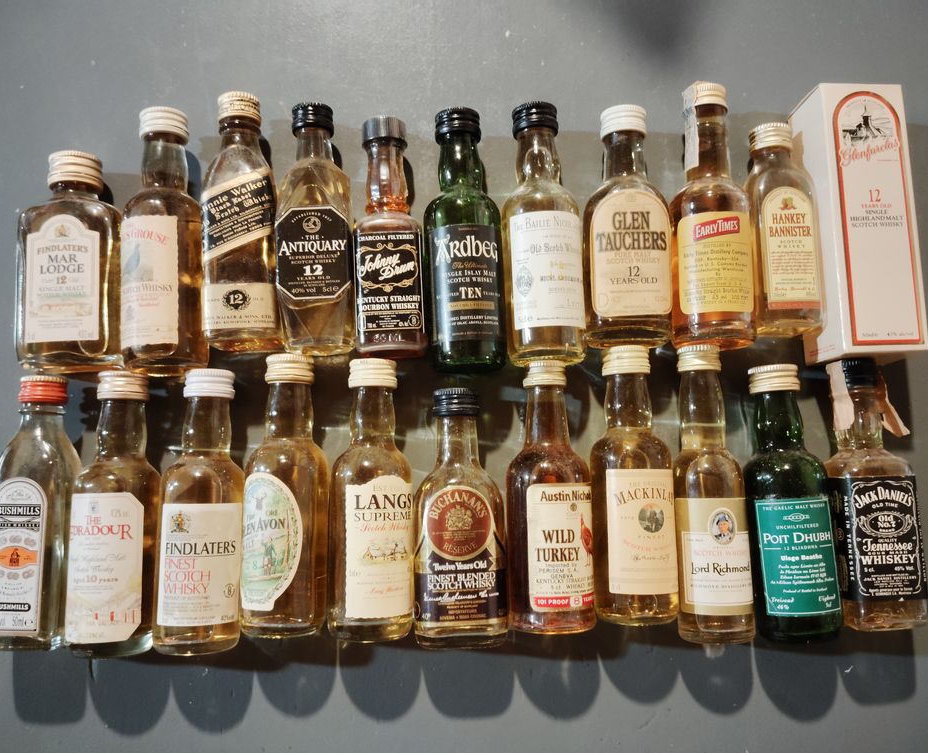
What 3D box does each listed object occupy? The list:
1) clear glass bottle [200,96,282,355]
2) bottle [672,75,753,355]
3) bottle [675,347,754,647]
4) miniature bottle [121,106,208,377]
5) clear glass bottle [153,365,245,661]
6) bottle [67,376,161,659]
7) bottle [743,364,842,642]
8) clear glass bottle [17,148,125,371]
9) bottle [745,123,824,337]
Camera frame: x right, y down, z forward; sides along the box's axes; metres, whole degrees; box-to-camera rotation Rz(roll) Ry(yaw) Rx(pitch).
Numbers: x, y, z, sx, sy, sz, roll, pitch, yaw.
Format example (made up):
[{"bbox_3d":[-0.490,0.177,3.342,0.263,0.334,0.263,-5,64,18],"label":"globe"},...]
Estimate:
[{"bbox_3d":[-0.099,-0.070,0.363,0.031,0.031,0.114,-3,82,-1],"label":"clear glass bottle"},{"bbox_3d":[0.112,-0.073,0.366,0.033,0.032,0.119,1,82,-1],"label":"bottle"},{"bbox_3d":[0.106,0.049,0.348,0.032,0.032,0.123,-2,81,5],"label":"bottle"},{"bbox_3d":[-0.132,-0.060,0.357,0.034,0.034,0.117,-6,81,15],"label":"miniature bottle"},{"bbox_3d":[-0.111,0.056,0.345,0.033,0.033,0.116,3,82,-15],"label":"clear glass bottle"},{"bbox_3d":[-0.147,0.056,0.343,0.034,0.034,0.115,0,82,-1],"label":"bottle"},{"bbox_3d":[0.139,0.052,0.348,0.033,0.033,0.114,-5,82,14],"label":"bottle"},{"bbox_3d":[-0.172,-0.050,0.358,0.044,0.027,0.097,-4,81,-2],"label":"clear glass bottle"},{"bbox_3d":[0.141,-0.067,0.368,0.033,0.032,0.094,0,81,-2],"label":"bottle"}]

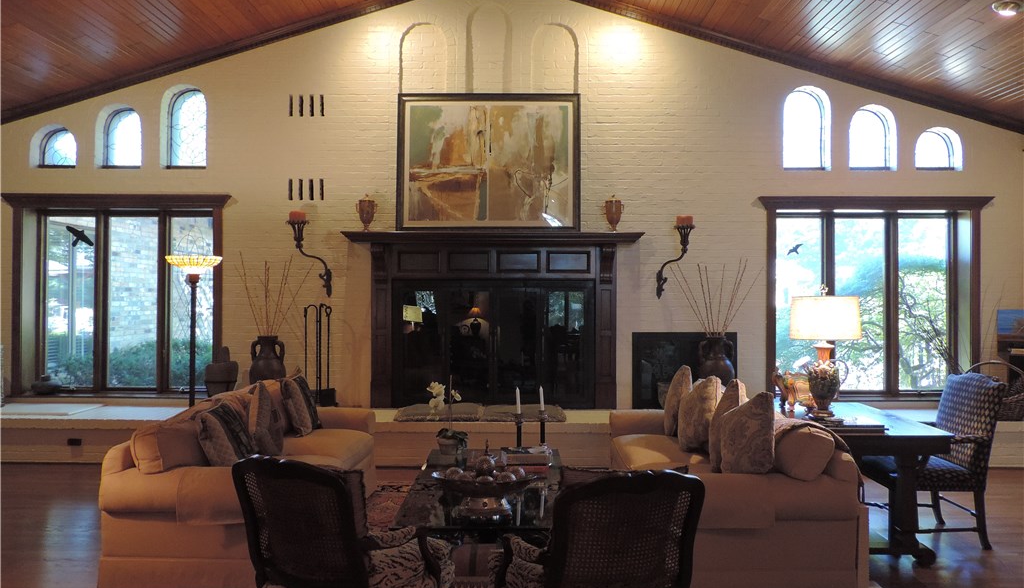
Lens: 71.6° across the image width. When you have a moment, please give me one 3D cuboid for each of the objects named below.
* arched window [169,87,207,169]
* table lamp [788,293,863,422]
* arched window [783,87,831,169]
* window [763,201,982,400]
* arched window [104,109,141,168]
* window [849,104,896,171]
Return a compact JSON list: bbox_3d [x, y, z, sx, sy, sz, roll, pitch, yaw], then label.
[{"bbox_3d":[-3.224,-1.640,7.076,0.450,0.823,0.150,0,0,1],"label":"arched window"},{"bbox_3d":[2.018,0.386,4.570,0.470,0.837,0.450,0,-1,1],"label":"table lamp"},{"bbox_3d":[2.871,-1.611,7.003,0.470,0.819,0.150,0,0,1],"label":"arched window"},{"bbox_3d":[3.528,0.038,6.955,2.156,1.946,0.220,0,0,1],"label":"window"},{"bbox_3d":[-3.969,-1.614,7.300,0.450,0.630,0.080,0,-1,1],"label":"arched window"},{"bbox_3d":[3.512,-1.522,6.995,0.464,0.643,0.150,0,0,1],"label":"window"}]

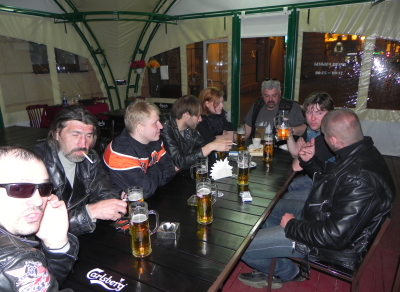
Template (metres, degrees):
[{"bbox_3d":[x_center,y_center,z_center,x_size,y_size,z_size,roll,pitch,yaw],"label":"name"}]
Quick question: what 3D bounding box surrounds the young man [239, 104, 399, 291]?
[{"bbox_3d":[0.586,0.402,1.678,0.840,1.230,0.620,8,17,32],"label":"young man"}]

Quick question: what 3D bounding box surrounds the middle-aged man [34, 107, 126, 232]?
[{"bbox_3d":[-0.630,0.438,1.551,0.700,1.270,0.600,10,18,37],"label":"middle-aged man"}]

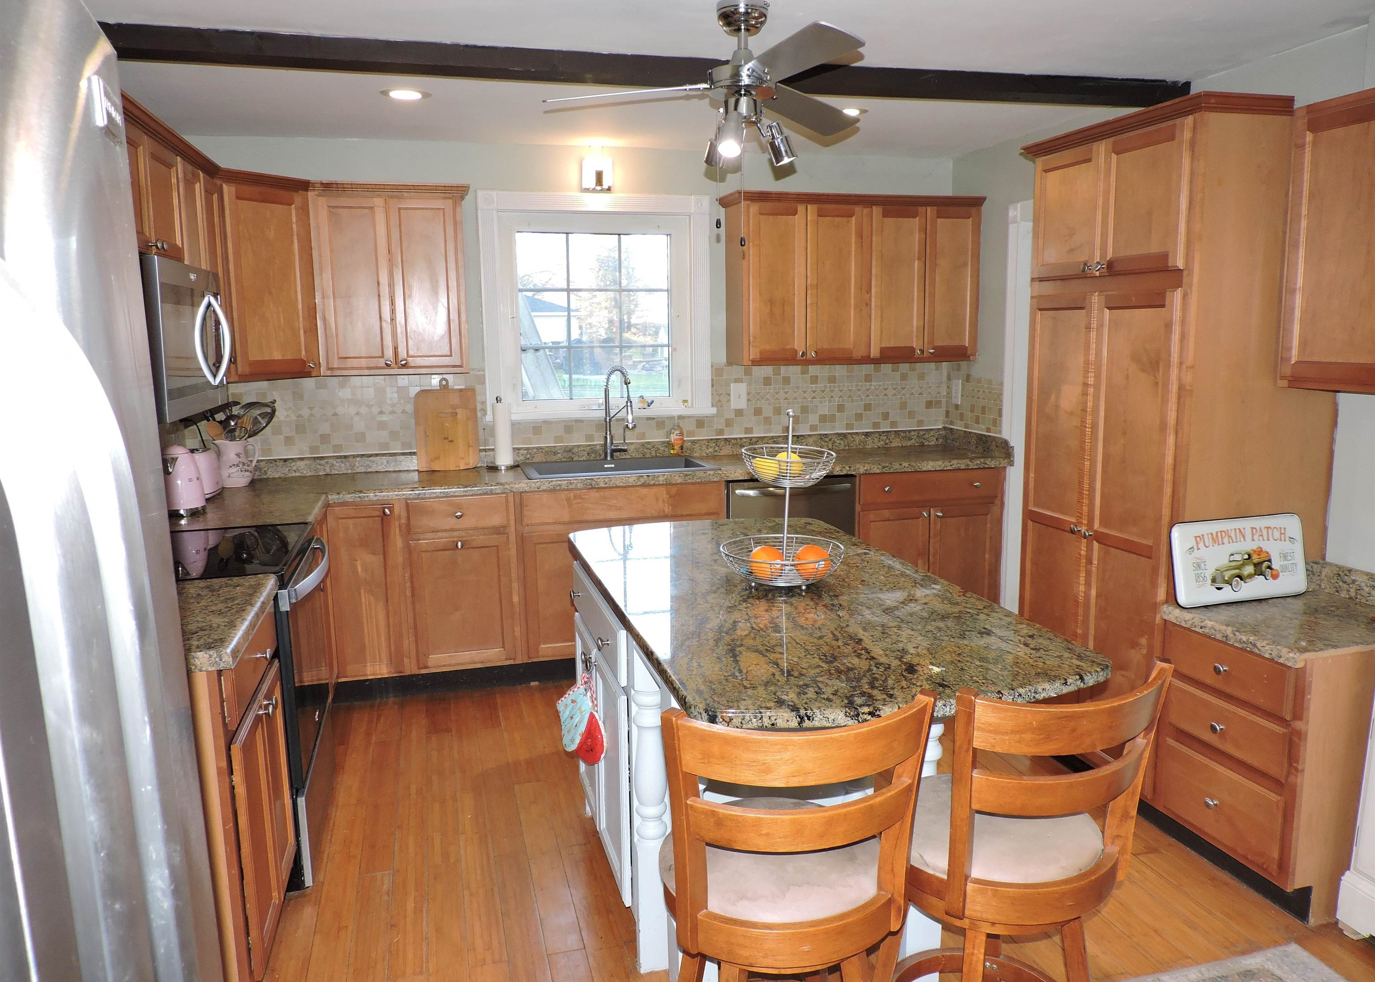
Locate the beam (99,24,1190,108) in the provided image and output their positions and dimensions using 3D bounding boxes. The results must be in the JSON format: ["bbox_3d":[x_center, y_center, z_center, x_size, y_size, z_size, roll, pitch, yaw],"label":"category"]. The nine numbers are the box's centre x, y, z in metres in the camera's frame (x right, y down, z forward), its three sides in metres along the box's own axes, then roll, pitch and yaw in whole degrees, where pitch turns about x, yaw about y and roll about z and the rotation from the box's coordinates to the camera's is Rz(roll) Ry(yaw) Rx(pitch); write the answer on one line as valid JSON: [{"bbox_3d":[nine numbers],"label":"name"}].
[{"bbox_3d":[0.006,-1.315,3.014,3.635,0.069,0.151,-3,11,-14],"label":"beam"}]

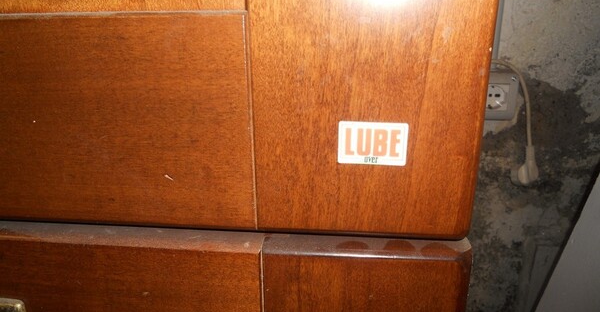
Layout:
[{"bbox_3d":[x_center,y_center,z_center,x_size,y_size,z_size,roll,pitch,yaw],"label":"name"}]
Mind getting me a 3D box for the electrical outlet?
[{"bbox_3d":[0.327,-0.106,0.801,0.078,0.080,0.038,1,18,5],"label":"electrical outlet"}]

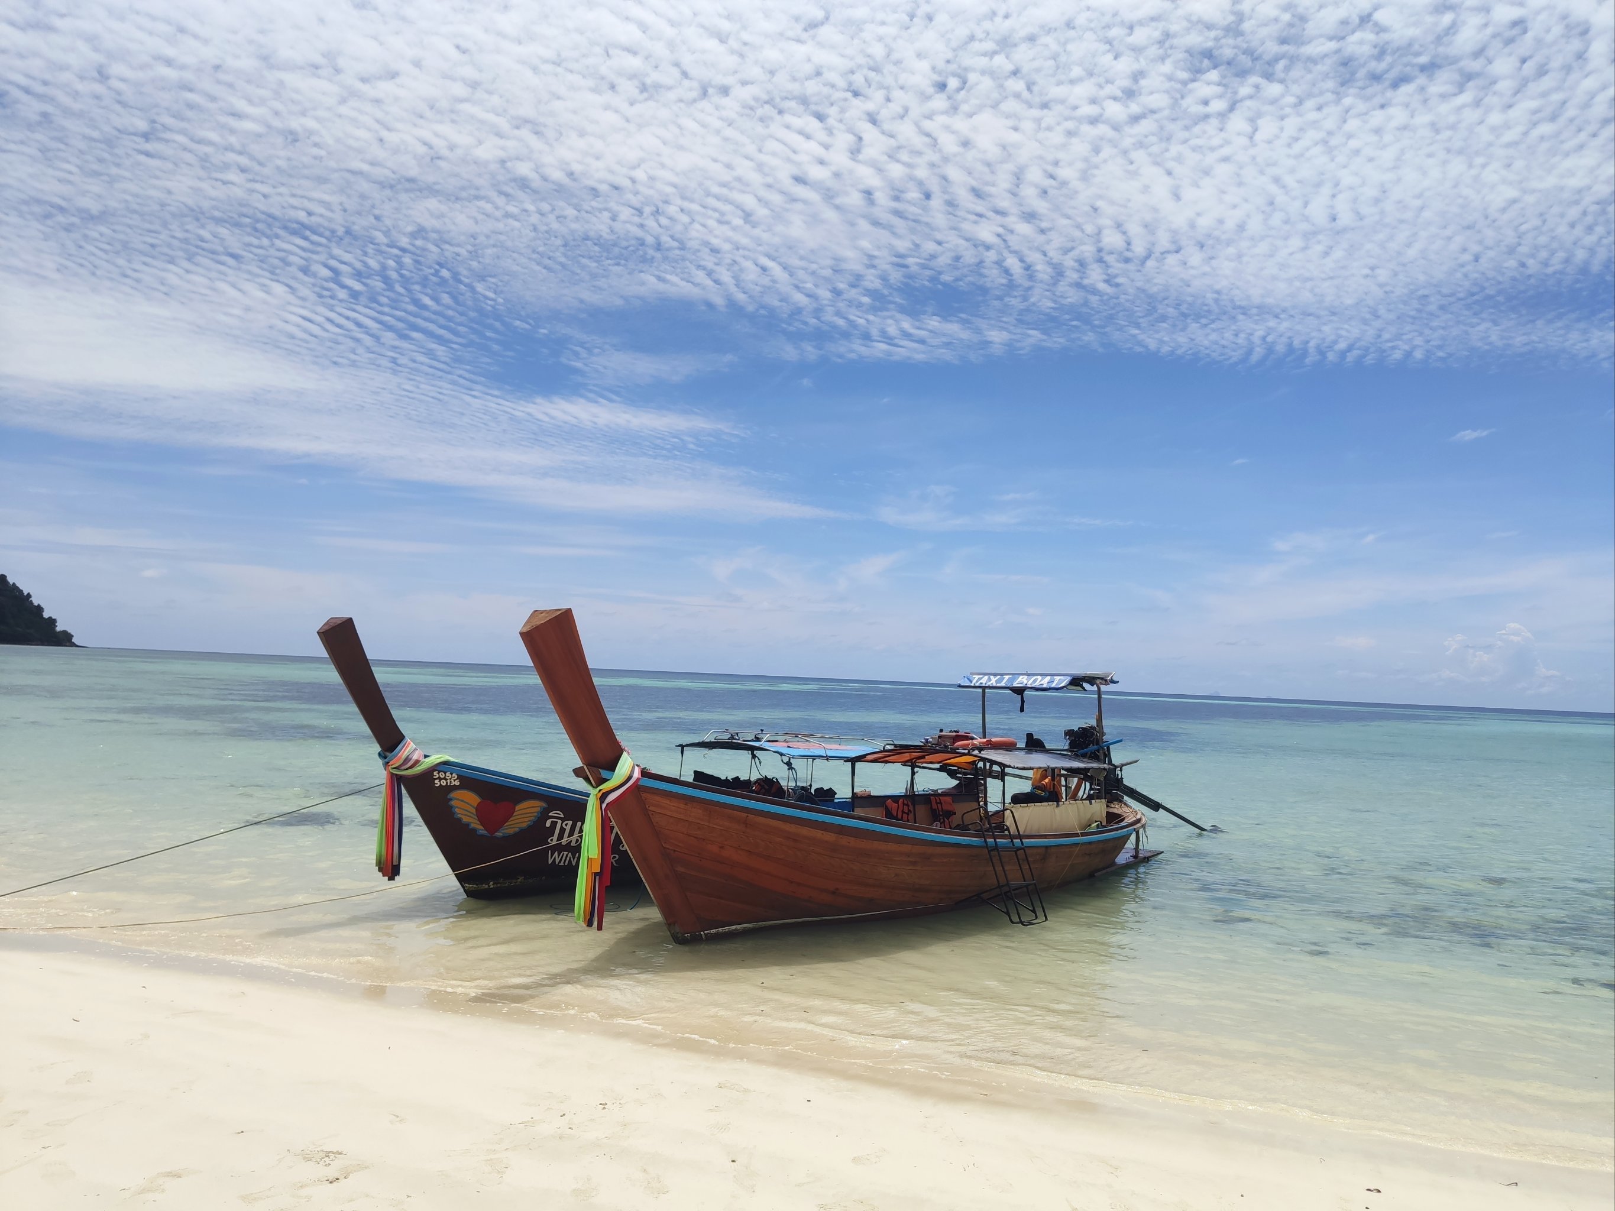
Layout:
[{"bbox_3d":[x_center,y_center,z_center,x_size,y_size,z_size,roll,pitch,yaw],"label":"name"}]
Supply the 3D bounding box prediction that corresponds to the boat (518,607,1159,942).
[{"bbox_3d":[1.031,1.725,12.262,2.050,2.752,9.288,-3,-7,43],"label":"boat"}]

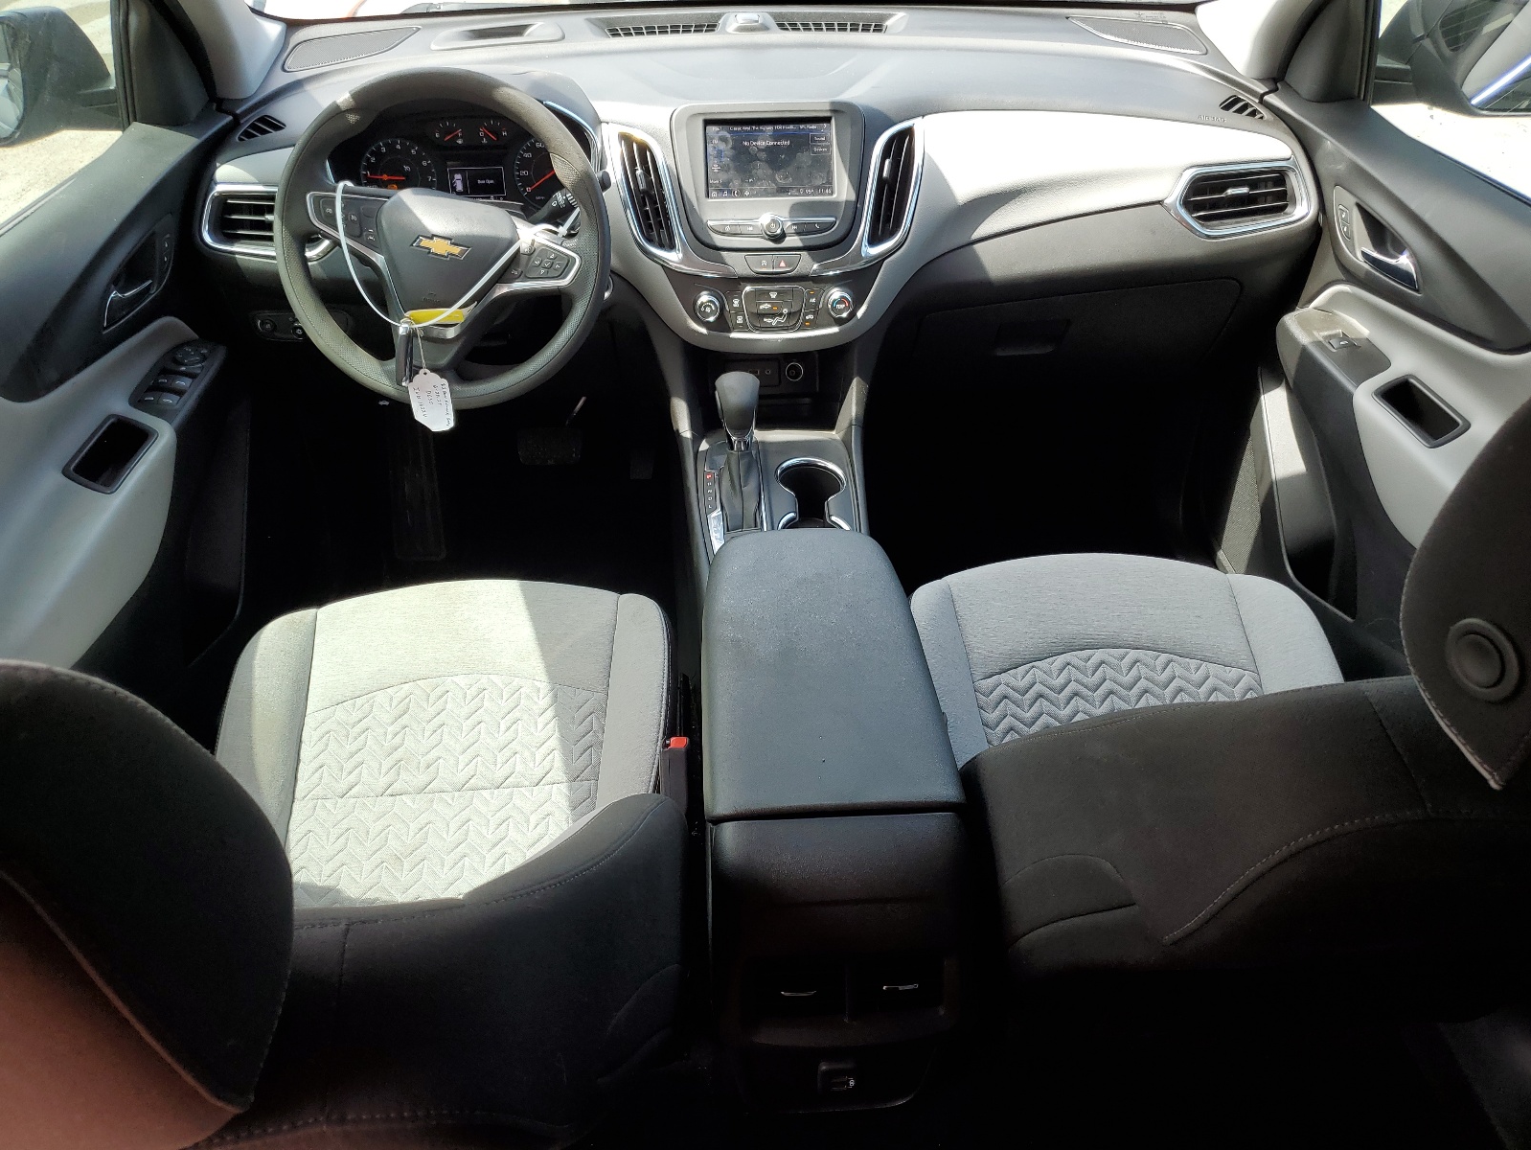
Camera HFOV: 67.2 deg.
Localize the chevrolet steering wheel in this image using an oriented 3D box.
[{"bbox_3d":[-0.363,-0.377,1.317,0.375,0.375,0.100,9,7,-3],"label":"chevrolet steering wheel"}]

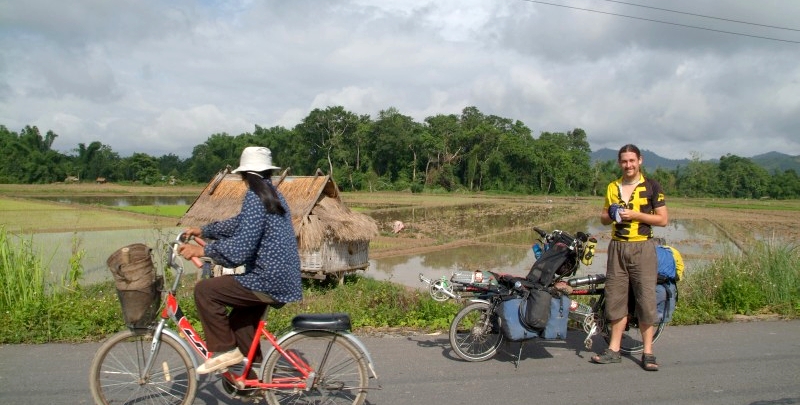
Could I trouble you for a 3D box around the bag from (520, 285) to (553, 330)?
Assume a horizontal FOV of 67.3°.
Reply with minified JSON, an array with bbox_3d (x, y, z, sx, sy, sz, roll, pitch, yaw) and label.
[{"bbox_3d":[1.089,0.846,4.790,0.230,0.360,0.150,1,2,-16],"label":"bag"}]

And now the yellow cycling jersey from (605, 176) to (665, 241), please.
[{"bbox_3d":[1.949,0.050,4.970,0.500,0.540,0.300,2,2,27],"label":"yellow cycling jersey"}]

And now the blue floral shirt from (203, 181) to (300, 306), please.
[{"bbox_3d":[-0.861,0.238,3.480,0.570,0.670,0.500,1,2,0],"label":"blue floral shirt"}]

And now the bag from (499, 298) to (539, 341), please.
[{"bbox_3d":[0.975,0.958,4.917,0.310,0.360,0.170,1,2,-16],"label":"bag"}]

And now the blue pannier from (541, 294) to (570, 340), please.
[{"bbox_3d":[1.288,0.950,5.005,0.270,0.370,0.170,1,2,-16],"label":"blue pannier"}]

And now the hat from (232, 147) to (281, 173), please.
[{"bbox_3d":[-0.834,-0.247,3.490,0.285,0.145,0.275,2,2,37],"label":"hat"}]

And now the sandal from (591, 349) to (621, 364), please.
[{"bbox_3d":[1.757,1.310,5.117,0.265,0.095,0.105,1,2,-5],"label":"sandal"}]

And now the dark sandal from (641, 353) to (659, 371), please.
[{"bbox_3d":[2.080,1.315,5.002,0.110,0.100,0.270,1,2,9],"label":"dark sandal"}]

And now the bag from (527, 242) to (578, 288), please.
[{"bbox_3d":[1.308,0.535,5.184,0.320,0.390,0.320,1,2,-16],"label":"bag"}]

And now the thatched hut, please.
[{"bbox_3d":[-2.886,0.459,13.643,4.440,2.440,1.970,2,2,30],"label":"thatched hut"}]

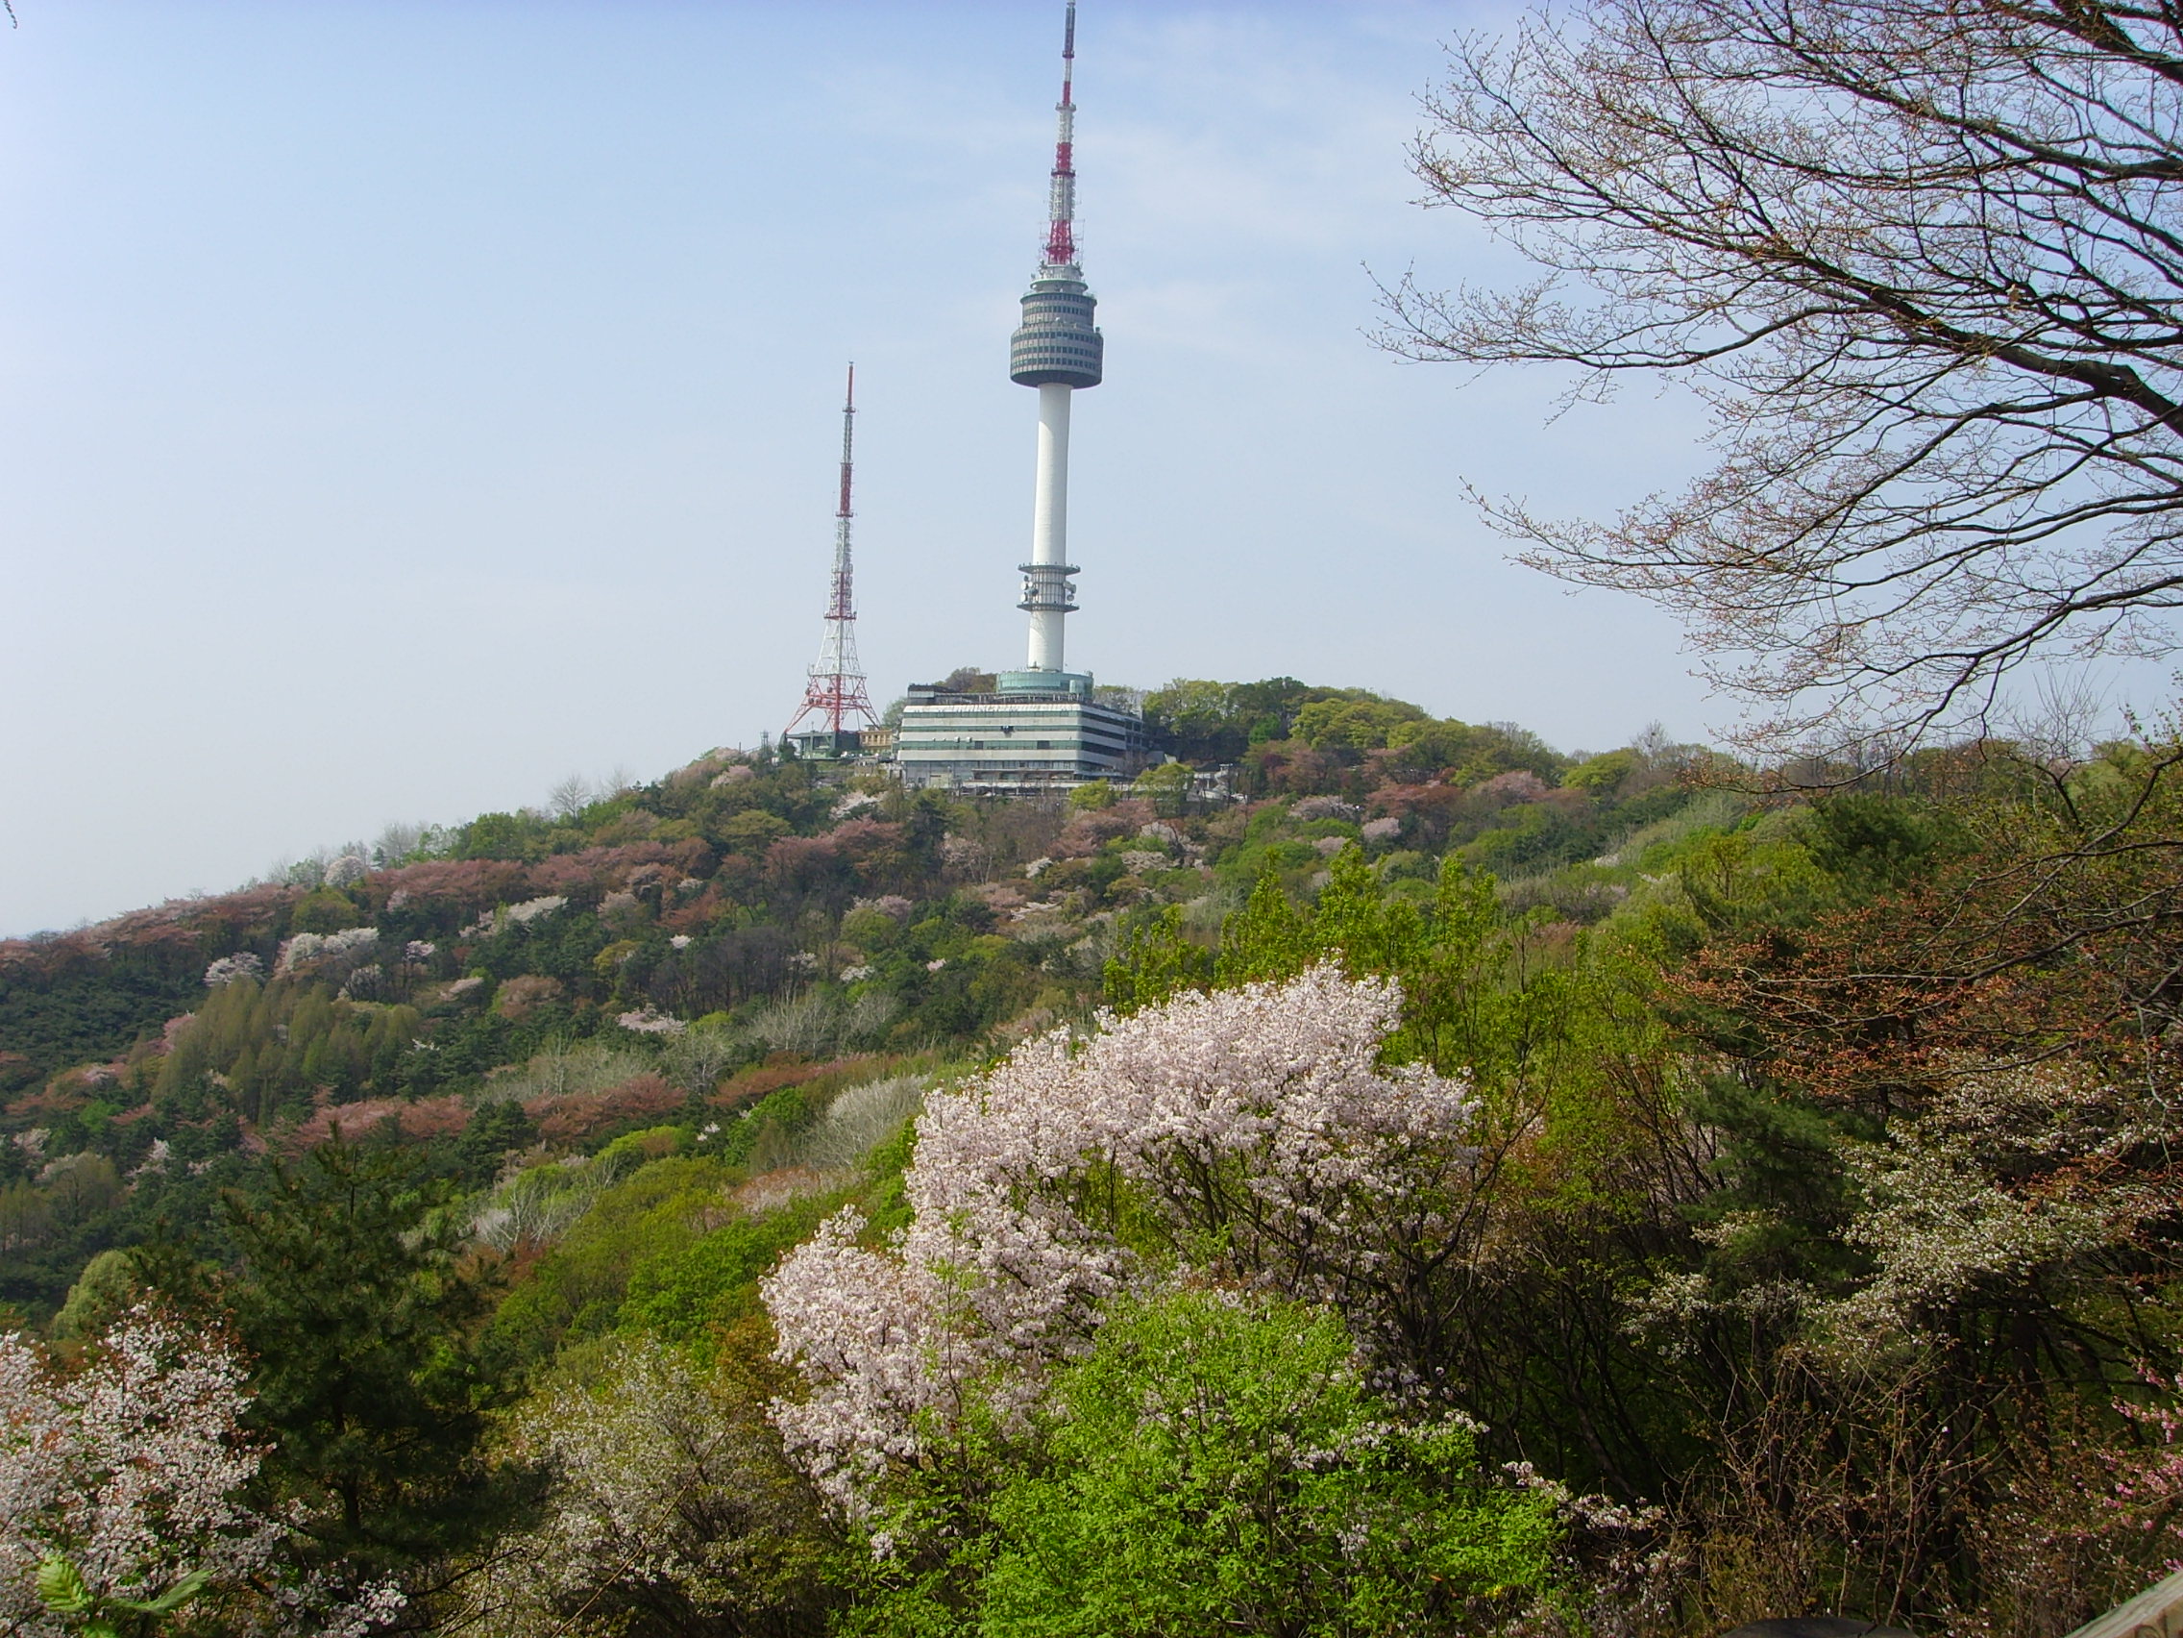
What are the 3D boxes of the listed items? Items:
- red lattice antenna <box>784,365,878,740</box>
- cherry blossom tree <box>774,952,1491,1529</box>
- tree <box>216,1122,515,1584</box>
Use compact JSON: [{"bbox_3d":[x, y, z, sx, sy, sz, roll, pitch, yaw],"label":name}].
[{"bbox_3d":[-64.260,-69.450,640.000,18.000,97.500,18.000,4,-3,-41],"label":"red lattice antenna"},{"bbox_3d":[0.290,4.540,25.600,7.200,6.100,6.200,2,-2,0],"label":"cherry blossom tree"},{"bbox_3d":[-8.520,6.490,29.000,3.600,5.700,3.500,3,-3,-16],"label":"tree"}]

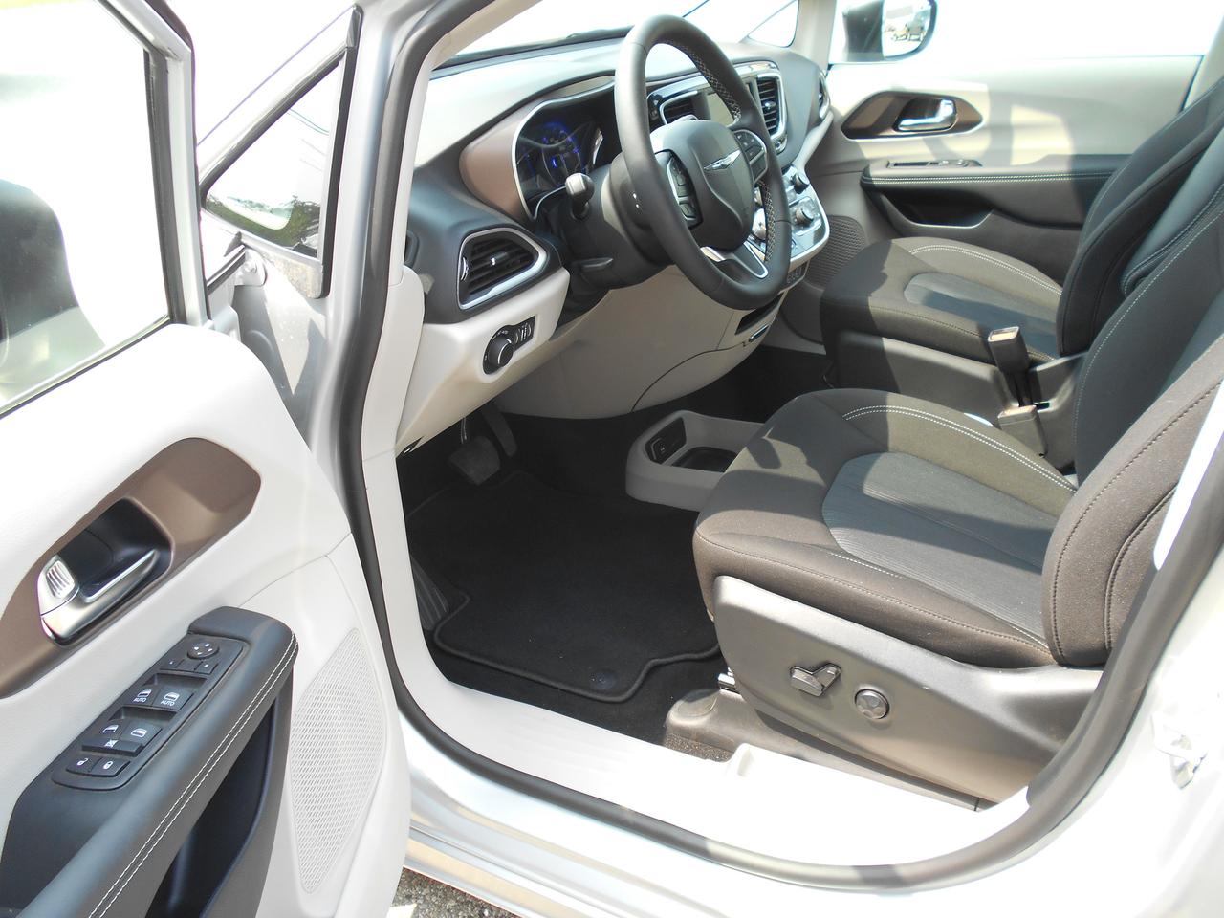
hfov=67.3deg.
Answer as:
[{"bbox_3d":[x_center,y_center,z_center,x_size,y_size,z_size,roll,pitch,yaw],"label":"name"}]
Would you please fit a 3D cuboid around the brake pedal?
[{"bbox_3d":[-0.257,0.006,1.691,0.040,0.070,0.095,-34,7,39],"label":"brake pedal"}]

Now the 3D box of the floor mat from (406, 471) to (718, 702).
[{"bbox_3d":[-0.063,0.174,1.614,0.680,0.075,0.520,9,31,27],"label":"floor mat"}]

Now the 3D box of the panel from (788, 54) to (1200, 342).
[{"bbox_3d":[0.807,-0.573,2.162,0.900,0.670,0.150,9,31,27],"label":"panel"}]

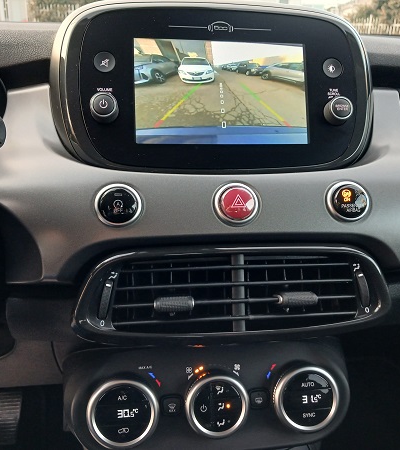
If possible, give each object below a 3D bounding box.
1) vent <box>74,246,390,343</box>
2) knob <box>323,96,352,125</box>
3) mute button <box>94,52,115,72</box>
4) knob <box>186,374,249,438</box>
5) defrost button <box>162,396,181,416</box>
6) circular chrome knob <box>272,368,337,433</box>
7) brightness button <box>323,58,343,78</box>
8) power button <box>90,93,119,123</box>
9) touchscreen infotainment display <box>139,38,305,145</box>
[{"bbox_3d":[0.027,0.055,0.384,0.252,0.072,0.040,-1,-1,-9],"label":"vent"},{"bbox_3d":[0.126,-0.102,0.419,0.024,0.024,0.015,-1,-3,-9],"label":"knob"},{"bbox_3d":[-0.081,-0.138,0.397,0.018,0.018,0.005,-1,-3,-9],"label":"mute button"},{"bbox_3d":[0.015,0.168,0.446,0.060,0.060,0.022,-1,6,-9],"label":"knob"},{"bbox_3d":[-0.027,0.174,0.449,0.018,0.020,0.006,-1,6,-9],"label":"defrost button"},{"bbox_3d":[0.101,0.166,0.459,0.065,0.065,0.022,-1,6,-9],"label":"circular chrome knob"},{"bbox_3d":[0.121,-0.143,0.427,0.018,0.018,0.005,-1,-3,-9],"label":"brightness button"},{"bbox_3d":[-0.079,-0.098,0.388,0.024,0.024,0.015,-1,-3,-9],"label":"power button"},{"bbox_3d":[0.019,-0.116,0.415,0.154,0.093,0.010,-1,-3,-9],"label":"touchscreen infotainment display"}]

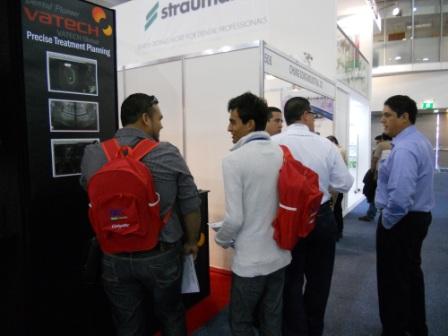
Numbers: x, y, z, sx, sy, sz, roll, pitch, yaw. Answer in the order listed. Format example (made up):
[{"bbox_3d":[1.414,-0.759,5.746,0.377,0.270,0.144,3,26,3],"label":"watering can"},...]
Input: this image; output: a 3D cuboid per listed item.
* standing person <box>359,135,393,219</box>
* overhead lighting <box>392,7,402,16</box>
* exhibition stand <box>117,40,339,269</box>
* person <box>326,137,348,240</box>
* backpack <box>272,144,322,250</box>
[{"bbox_3d":[2.847,0.166,6.448,0.550,1.640,0.500,1,4,18],"label":"standing person"},{"bbox_3d":[5.959,-5.375,12.000,0.320,0.340,0.320,2,5,37],"label":"overhead lighting"},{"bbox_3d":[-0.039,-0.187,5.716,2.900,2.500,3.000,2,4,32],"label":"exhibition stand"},{"bbox_3d":[1.698,0.285,5.249,0.320,1.580,0.460,0,4,15],"label":"person"},{"bbox_3d":[0.364,0.152,1.740,0.190,0.480,0.290,9,7,26],"label":"backpack"}]

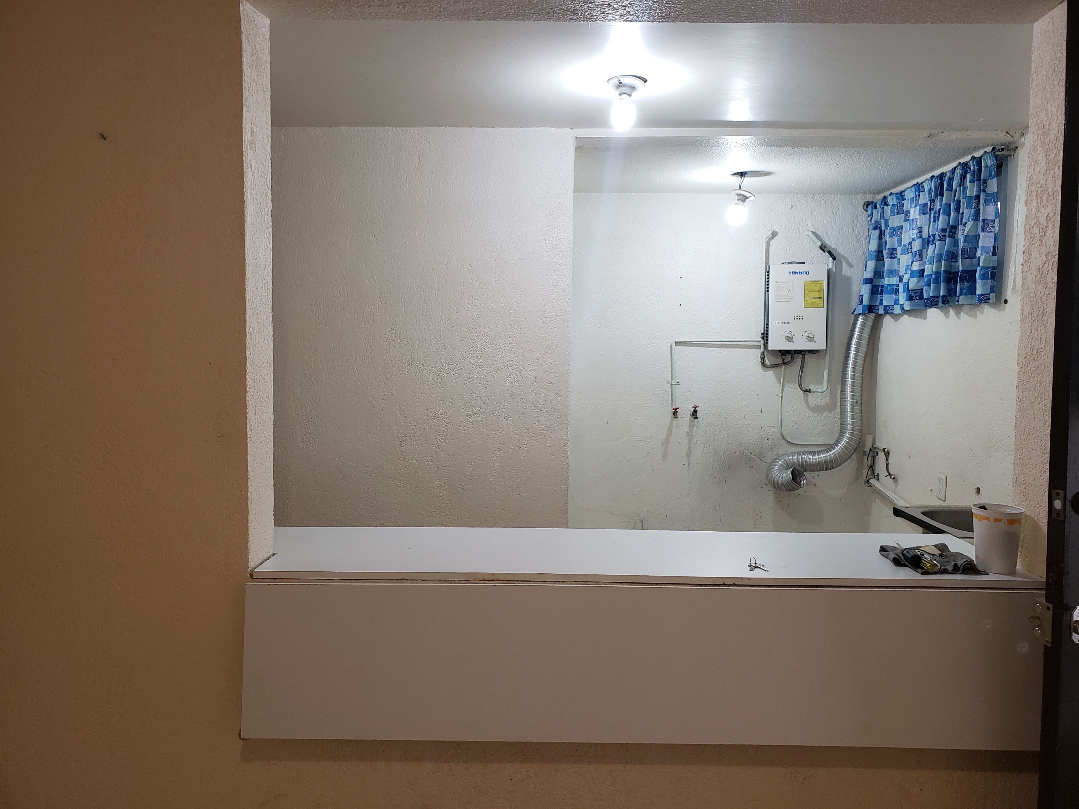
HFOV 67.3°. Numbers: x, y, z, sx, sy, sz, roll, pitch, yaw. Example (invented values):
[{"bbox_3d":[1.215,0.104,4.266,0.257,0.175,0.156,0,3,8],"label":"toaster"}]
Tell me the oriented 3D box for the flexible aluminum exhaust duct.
[{"bbox_3d":[1.418,-0.050,4.081,0.561,0.949,0.296,1,4,0],"label":"flexible aluminum exhaust duct"}]

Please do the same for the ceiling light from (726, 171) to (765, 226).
[{"bbox_3d":[0.941,-0.952,3.753,0.153,0.235,0.143,1,4,0],"label":"ceiling light"}]

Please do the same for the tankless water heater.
[{"bbox_3d":[1.333,-0.500,4.208,0.298,0.444,0.131,1,4,0],"label":"tankless water heater"}]

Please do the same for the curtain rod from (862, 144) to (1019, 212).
[{"bbox_3d":[1.724,-0.991,3.614,0.082,0.061,1.244,1,4,0],"label":"curtain rod"}]

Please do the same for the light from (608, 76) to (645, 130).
[{"bbox_3d":[0.254,-0.880,2.375,0.112,0.148,0.112,1,4,0],"label":"light"}]

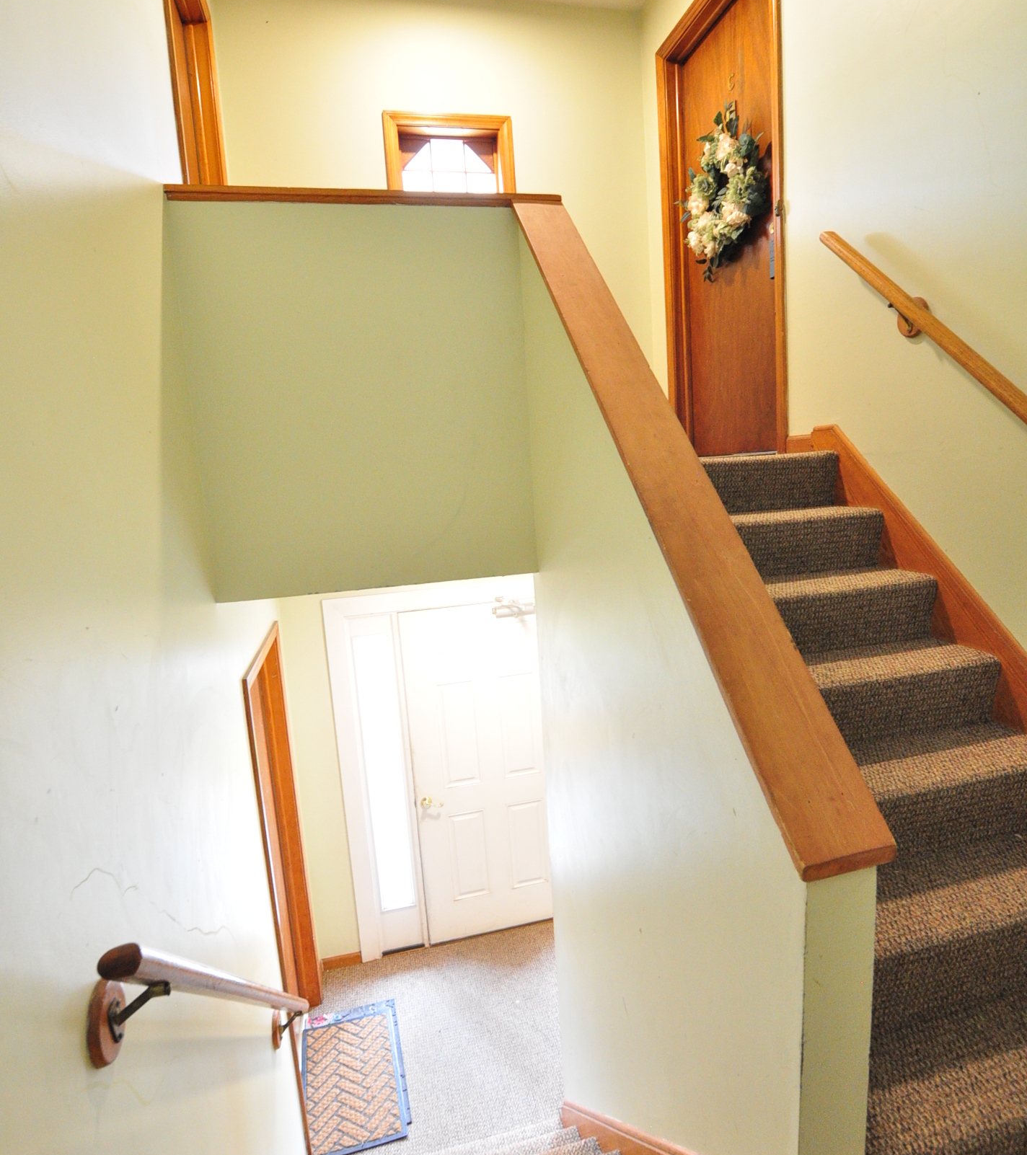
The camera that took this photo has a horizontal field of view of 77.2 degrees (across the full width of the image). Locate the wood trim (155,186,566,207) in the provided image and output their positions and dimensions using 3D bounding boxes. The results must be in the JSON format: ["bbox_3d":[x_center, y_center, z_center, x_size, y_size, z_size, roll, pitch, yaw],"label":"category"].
[{"bbox_3d":[-0.451,-1.184,2.057,1.210,0.045,0.155,-6,10,-12],"label":"wood trim"}]

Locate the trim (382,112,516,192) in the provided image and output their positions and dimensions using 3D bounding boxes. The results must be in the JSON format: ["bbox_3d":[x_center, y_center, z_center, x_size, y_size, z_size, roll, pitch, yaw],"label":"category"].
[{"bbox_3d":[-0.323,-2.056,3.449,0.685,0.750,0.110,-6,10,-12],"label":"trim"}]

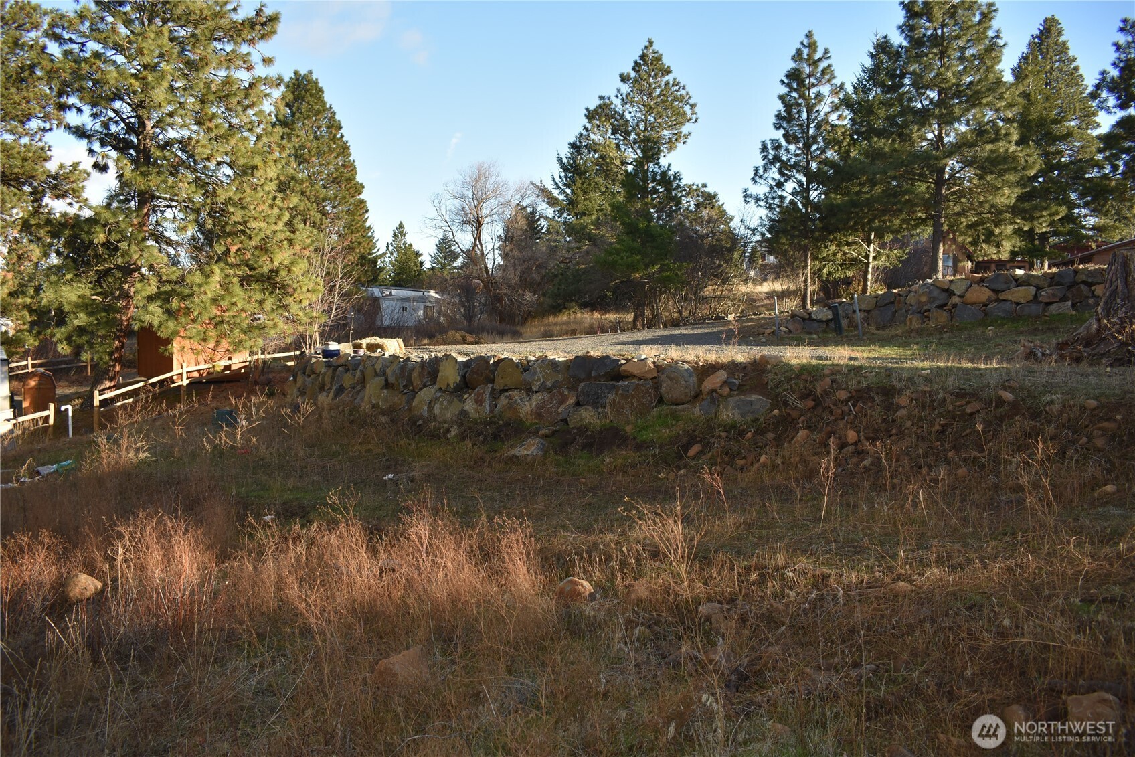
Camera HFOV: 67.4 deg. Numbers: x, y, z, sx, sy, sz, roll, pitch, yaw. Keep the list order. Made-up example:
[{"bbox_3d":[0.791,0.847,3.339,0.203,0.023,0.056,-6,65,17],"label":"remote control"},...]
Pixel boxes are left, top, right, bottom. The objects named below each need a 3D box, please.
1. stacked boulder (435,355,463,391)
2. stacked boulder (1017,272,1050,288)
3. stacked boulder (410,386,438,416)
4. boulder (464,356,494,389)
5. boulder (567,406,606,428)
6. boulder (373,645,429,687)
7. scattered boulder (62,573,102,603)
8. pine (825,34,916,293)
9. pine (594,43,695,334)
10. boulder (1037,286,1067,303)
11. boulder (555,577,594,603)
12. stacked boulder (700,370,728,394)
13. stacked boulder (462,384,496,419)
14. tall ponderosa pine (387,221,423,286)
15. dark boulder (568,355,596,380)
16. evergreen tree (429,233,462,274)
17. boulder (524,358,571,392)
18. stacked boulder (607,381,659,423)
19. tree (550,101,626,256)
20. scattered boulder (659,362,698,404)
[{"bbox_3d":[-2.217,-0.108,16.000,0.517,0.700,0.500,1,3,17],"label":"stacked boulder"},{"bbox_3d":[12.877,-2.727,23.500,0.906,0.441,0.600,0,3,0],"label":"stacked boulder"},{"bbox_3d":[-2.946,0.462,17.400,0.563,0.597,0.500,0,1,11],"label":"stacked boulder"},{"bbox_3d":[-1.740,-0.122,16.700,0.557,0.624,0.500,0,1,11],"label":"boulder"},{"bbox_3d":[0.345,0.689,15.400,0.685,0.389,0.500,0,1,11],"label":"boulder"},{"bbox_3d":[-0.808,1.404,4.150,0.272,0.171,0.230,0,3,0],"label":"boulder"},{"bbox_3d":[-3.106,1.342,5.450,0.255,0.176,0.220,0,3,0],"label":"scattered boulder"},{"bbox_3d":[10.510,-7.324,29.500,3.223,9.212,3.124,0,2,0],"label":"pine"},{"bbox_3d":[3.172,-8.015,35.000,4.266,11.840,4.200,0,1,0],"label":"pine"},{"bbox_3d":[14.404,-2.502,25.300,0.851,0.485,0.600,0,2,9],"label":"boulder"},{"bbox_3d":[0.045,1.353,5.450,0.255,0.145,0.220,0,3,0],"label":"boulder"},{"bbox_3d":[2.542,0.061,14.700,0.475,0.413,0.400,0,3,0],"label":"stacked boulder"},{"bbox_3d":[-1.719,0.438,16.500,0.650,0.666,0.520,0,1,11],"label":"stacked boulder"},{"bbox_3d":[-14.298,-10.344,75.000,3.446,6.870,3.340,0,2,0],"label":"tall ponderosa pine"},{"bbox_3d":[0.266,-0.202,15.500,0.517,0.452,0.450,0,3,0],"label":"dark boulder"},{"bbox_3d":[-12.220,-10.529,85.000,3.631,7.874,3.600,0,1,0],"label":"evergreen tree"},{"bbox_3d":[-0.357,-0.068,14.600,0.751,0.560,0.580,0,2,14],"label":"boulder"},{"bbox_3d":[1.079,0.386,14.000,0.817,0.679,0.680,0,2,14],"label":"stacked boulder"},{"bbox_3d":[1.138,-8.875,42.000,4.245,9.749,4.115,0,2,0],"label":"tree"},{"bbox_3d":[1.979,0.103,15.200,0.660,0.706,0.600,0,1,11],"label":"scattered boulder"}]

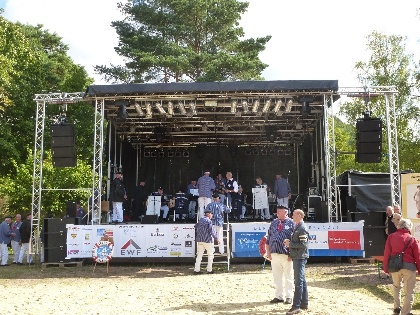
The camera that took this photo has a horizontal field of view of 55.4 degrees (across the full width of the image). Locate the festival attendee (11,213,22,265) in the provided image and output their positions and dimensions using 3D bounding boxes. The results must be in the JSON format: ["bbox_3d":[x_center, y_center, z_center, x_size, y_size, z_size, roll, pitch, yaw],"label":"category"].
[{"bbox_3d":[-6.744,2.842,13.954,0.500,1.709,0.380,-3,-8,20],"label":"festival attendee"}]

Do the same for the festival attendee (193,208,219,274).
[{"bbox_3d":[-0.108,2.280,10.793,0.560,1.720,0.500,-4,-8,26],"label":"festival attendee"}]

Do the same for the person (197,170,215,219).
[{"bbox_3d":[-0.193,1.403,14.038,0.580,1.800,0.360,-1,-8,6],"label":"person"}]

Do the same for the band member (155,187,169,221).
[{"bbox_3d":[-1.901,1.893,16.193,0.600,1.358,0.800,7,-11,-45],"label":"band member"}]

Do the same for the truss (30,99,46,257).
[{"bbox_3d":[-5.615,0.599,13.093,0.300,5.030,0.300,-1,-8,2],"label":"truss"}]

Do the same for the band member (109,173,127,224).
[{"bbox_3d":[-3.301,1.431,14.288,0.420,1.784,0.600,-7,-10,40],"label":"band member"}]

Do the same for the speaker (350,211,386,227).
[{"bbox_3d":[5.128,2.008,12.994,1.100,0.490,0.720,-1,-8,3],"label":"speaker"}]

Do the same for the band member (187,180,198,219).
[{"bbox_3d":[-0.739,1.881,17.405,0.520,1.750,0.420,0,-8,-6],"label":"band member"}]

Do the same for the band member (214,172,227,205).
[{"bbox_3d":[0.410,1.548,14.926,0.550,1.740,0.500,0,-8,-6],"label":"band member"}]

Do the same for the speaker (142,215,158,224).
[{"bbox_3d":[-1.921,2.039,13.123,0.532,0.300,0.420,-1,-8,2],"label":"speaker"}]

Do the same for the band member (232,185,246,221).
[{"bbox_3d":[1.261,1.897,16.291,0.550,1.400,0.700,-3,-8,17],"label":"band member"}]

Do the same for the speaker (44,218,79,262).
[{"bbox_3d":[-4.639,2.665,12.998,1.104,1.375,0.720,-1,-8,2],"label":"speaker"}]

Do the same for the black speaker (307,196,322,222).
[{"bbox_3d":[3.342,1.691,13.030,0.522,0.817,0.600,-1,-8,2],"label":"black speaker"}]

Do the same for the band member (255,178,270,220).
[{"bbox_3d":[2.244,1.768,17.114,0.550,1.744,0.420,-4,-8,25],"label":"band member"}]

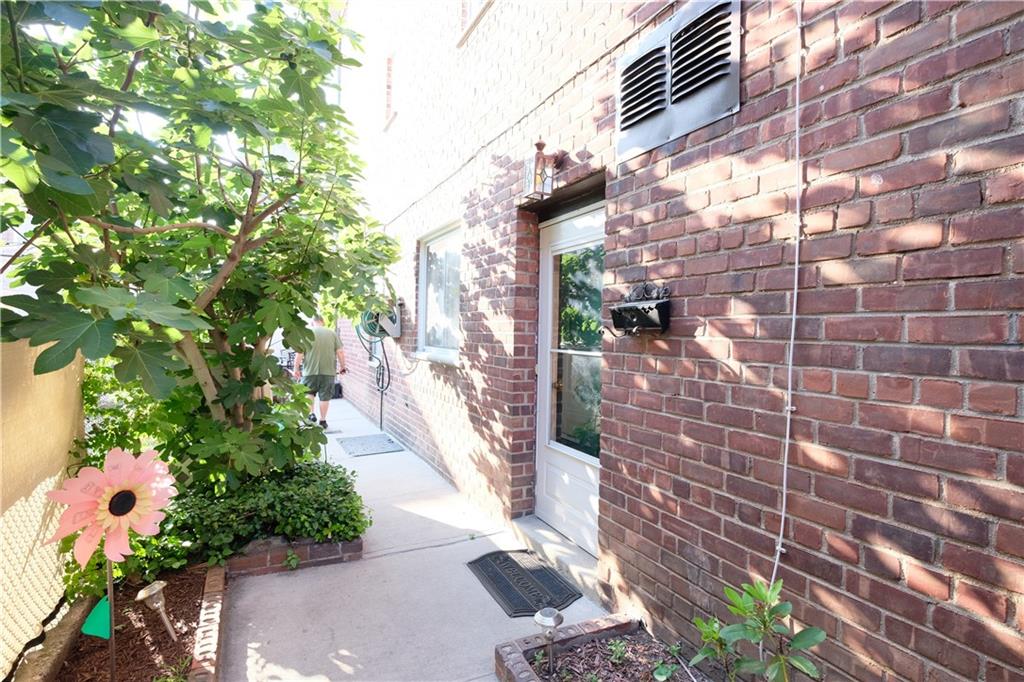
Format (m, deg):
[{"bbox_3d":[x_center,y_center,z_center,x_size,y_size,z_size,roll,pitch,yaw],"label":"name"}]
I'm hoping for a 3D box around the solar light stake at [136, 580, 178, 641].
[{"bbox_3d":[-1.464,1.148,2.033,0.114,0.255,0.114,-23,6,-25],"label":"solar light stake"}]

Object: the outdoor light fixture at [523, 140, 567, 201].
[{"bbox_3d":[0.192,-0.976,2.712,0.215,0.340,0.130,0,2,-28],"label":"outdoor light fixture"}]

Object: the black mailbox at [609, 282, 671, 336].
[{"bbox_3d":[0.558,-0.144,2.150,0.100,0.230,0.300,0,2,-28],"label":"black mailbox"}]

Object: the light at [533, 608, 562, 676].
[{"bbox_3d":[0.152,1.164,1.861,0.114,0.250,0.114,1,1,0],"label":"light"}]

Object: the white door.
[{"bbox_3d":[0.415,0.236,2.942,0.050,2.000,0.925,0,2,-28],"label":"white door"}]

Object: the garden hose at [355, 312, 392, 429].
[{"bbox_3d":[-1.676,0.327,5.812,0.450,1.500,0.380,0,2,-28],"label":"garden hose"}]

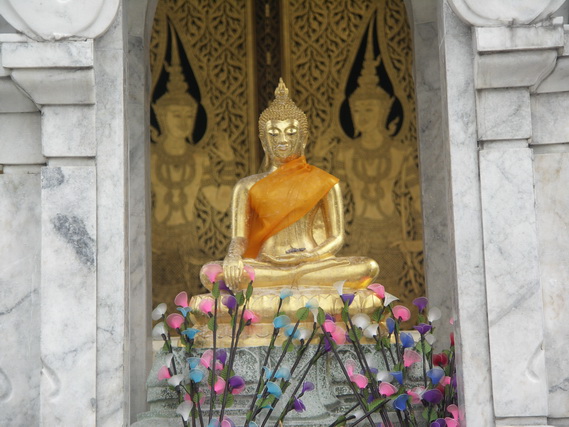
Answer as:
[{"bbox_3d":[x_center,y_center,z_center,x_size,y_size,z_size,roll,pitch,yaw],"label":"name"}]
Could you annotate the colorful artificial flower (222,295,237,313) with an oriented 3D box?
[{"bbox_3d":[-0.159,0.261,9.000,0.040,0.048,0.045,-9,-23,19],"label":"colorful artificial flower"}]

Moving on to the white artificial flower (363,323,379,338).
[{"bbox_3d":[0.249,0.339,9.000,0.046,0.041,0.040,-9,-20,22],"label":"white artificial flower"}]

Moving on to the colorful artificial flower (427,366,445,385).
[{"bbox_3d":[0.432,0.466,8.950,0.053,0.046,0.046,-2,-19,0],"label":"colorful artificial flower"}]

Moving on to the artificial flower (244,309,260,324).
[{"bbox_3d":[-0.100,0.313,9.500,0.055,0.049,0.049,-7,-17,18],"label":"artificial flower"}]

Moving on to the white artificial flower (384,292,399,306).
[{"bbox_3d":[0.310,0.248,9.000,0.043,0.038,0.038,-9,-20,22],"label":"white artificial flower"}]

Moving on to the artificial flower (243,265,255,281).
[{"bbox_3d":[-0.110,0.179,9.500,0.041,0.049,0.039,11,-20,-38],"label":"artificial flower"}]

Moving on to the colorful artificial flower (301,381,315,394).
[{"bbox_3d":[0.070,0.527,9.450,0.040,0.041,0.044,-16,-21,42],"label":"colorful artificial flower"}]

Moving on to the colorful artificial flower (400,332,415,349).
[{"bbox_3d":[0.374,0.386,9.500,0.043,0.049,0.043,4,-17,-18],"label":"colorful artificial flower"}]

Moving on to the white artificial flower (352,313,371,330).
[{"bbox_3d":[0.235,0.330,9.550,0.055,0.055,0.052,-2,-16,0],"label":"white artificial flower"}]

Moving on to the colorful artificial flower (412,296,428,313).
[{"bbox_3d":[0.392,0.264,9.000,0.046,0.042,0.045,-2,-22,0],"label":"colorful artificial flower"}]

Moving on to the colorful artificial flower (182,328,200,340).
[{"bbox_3d":[-0.268,0.350,9.000,0.052,0.031,0.045,-2,-22,0],"label":"colorful artificial flower"}]

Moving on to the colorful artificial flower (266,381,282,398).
[{"bbox_3d":[-0.028,0.508,9.000,0.045,0.046,0.042,8,-21,-26],"label":"colorful artificial flower"}]

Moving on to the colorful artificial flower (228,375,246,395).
[{"bbox_3d":[-0.135,0.494,9.000,0.052,0.046,0.045,4,-22,-14],"label":"colorful artificial flower"}]

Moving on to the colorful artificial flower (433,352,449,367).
[{"bbox_3d":[0.477,0.446,9.550,0.049,0.043,0.044,4,-17,-18],"label":"colorful artificial flower"}]

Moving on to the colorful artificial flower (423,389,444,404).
[{"bbox_3d":[0.424,0.523,8.900,0.058,0.041,0.045,0,-19,-6],"label":"colorful artificial flower"}]

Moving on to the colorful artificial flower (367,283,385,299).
[{"bbox_3d":[0.262,0.223,9.000,0.052,0.042,0.045,-11,-24,23],"label":"colorful artificial flower"}]

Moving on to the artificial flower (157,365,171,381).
[{"bbox_3d":[-0.350,0.463,9.050,0.036,0.040,0.035,-13,-22,30],"label":"artificial flower"}]

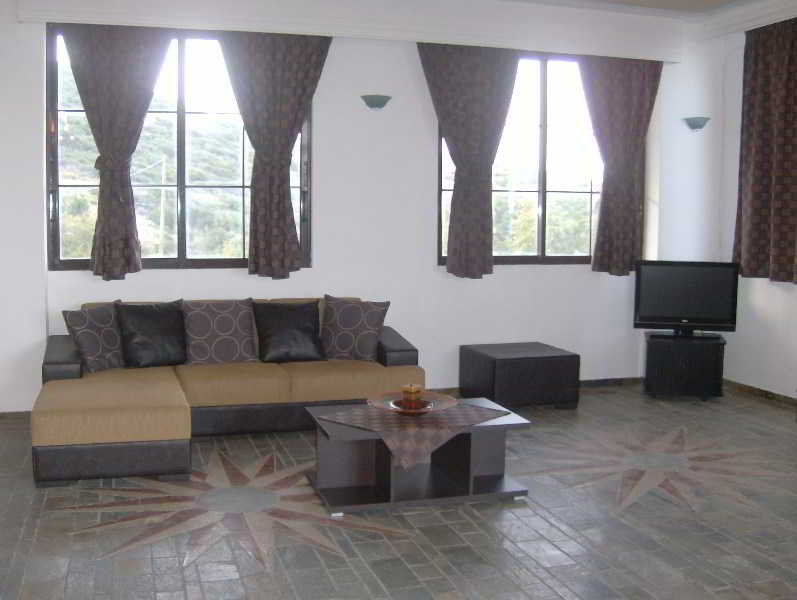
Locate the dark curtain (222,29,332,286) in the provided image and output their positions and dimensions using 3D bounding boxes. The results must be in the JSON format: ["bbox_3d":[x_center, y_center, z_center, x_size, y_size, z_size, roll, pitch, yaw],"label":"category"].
[{"bbox_3d":[-0.931,-1.073,6.289,0.846,1.828,0.138,-1,6,-17],"label":"dark curtain"}]

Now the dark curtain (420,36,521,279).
[{"bbox_3d":[0.575,-1.130,6.886,0.855,1.891,0.133,-1,5,-15],"label":"dark curtain"}]

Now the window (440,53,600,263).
[{"bbox_3d":[1.234,-1.196,7.155,1.862,1.796,0.114,-1,5,-15],"label":"window"}]

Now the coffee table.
[{"bbox_3d":[0.089,0.845,4.558,1.086,0.438,0.638,-1,6,-16],"label":"coffee table"}]

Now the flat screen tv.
[{"bbox_3d":[2.455,-0.017,7.076,0.846,0.627,0.209,2,5,17],"label":"flat screen tv"}]

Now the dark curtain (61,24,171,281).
[{"bbox_3d":[-2.087,-1.069,6.177,0.760,1.862,0.133,-1,5,-15],"label":"dark curtain"}]

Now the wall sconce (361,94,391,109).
[{"bbox_3d":[-0.173,-1.559,6.519,0.252,0.095,0.122,-1,6,-17],"label":"wall sconce"}]

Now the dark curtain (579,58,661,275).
[{"bbox_3d":[1.903,-1.132,7.169,0.833,1.866,0.138,-1,6,-17],"label":"dark curtain"}]

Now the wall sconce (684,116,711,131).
[{"bbox_3d":[2.677,-1.580,7.432,0.251,0.095,0.122,-1,6,-17],"label":"wall sconce"}]

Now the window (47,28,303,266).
[{"bbox_3d":[-1.599,-1.114,6.234,1.917,1.760,0.107,-1,6,-17],"label":"window"}]

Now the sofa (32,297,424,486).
[{"bbox_3d":[-0.995,0.501,5.519,2.431,0.896,1.729,-1,6,-15],"label":"sofa"}]

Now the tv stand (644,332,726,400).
[{"bbox_3d":[2.446,0.569,7.126,0.627,0.475,0.475,2,5,17],"label":"tv stand"}]

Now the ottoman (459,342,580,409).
[{"bbox_3d":[0.985,0.619,6.815,0.722,0.423,0.760,-1,5,-15],"label":"ottoman"}]

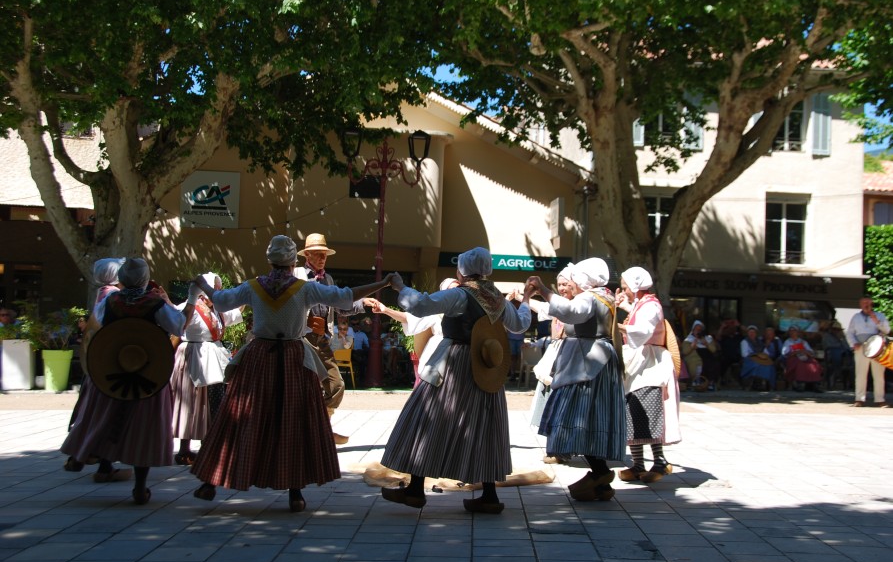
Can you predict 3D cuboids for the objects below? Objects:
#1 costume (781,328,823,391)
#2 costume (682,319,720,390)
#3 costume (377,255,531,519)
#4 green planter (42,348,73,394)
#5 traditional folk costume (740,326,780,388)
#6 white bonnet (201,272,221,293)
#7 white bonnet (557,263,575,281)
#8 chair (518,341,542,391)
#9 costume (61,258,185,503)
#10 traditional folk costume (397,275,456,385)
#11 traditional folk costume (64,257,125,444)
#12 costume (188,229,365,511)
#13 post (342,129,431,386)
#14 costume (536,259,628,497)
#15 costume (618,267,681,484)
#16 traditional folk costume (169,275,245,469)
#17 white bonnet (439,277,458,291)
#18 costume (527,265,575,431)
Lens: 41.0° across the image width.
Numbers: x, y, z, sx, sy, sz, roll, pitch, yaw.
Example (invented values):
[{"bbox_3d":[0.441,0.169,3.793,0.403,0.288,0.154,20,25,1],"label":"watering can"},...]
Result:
[{"bbox_3d":[6.425,1.421,21.600,0.730,1.170,0.750,1,-2,3],"label":"costume"},{"bbox_3d":[4.594,1.324,21.500,0.660,1.260,0.750,1,-2,9],"label":"costume"},{"bbox_3d":[0.067,0.609,7.300,0.750,1.640,0.820,0,-3,35],"label":"costume"},{"bbox_3d":[-6.388,1.486,19.600,0.480,0.700,0.480,1,-2,0],"label":"green planter"},{"bbox_3d":[5.893,1.436,22.400,0.720,1.220,0.780,2,-3,0],"label":"traditional folk costume"},{"bbox_3d":[-1.942,0.004,9.800,0.200,0.180,0.170,0,-3,28],"label":"white bonnet"},{"bbox_3d":[0.988,-0.065,9.750,0.180,0.180,0.210,-1,-3,37],"label":"white bonnet"},{"bbox_3d":[1.510,1.501,21.200,0.490,0.840,0.530,1,-3,12],"label":"chair"},{"bbox_3d":[-2.077,0.631,7.650,0.750,1.550,0.680,2,-2,-14],"label":"costume"},{"bbox_3d":[0.044,0.770,10.500,0.620,1.560,0.750,-1,-3,41],"label":"traditional folk costume"},{"bbox_3d":[-2.407,0.574,8.400,0.620,1.500,0.600,2,-3,-9],"label":"traditional folk costume"},{"bbox_3d":[-0.964,0.550,7.100,1.120,1.640,0.750,2,-3,-6],"label":"costume"},{"bbox_3d":[-1.081,-0.423,21.500,1.570,4.600,0.420,2,-3,0],"label":"post"},{"bbox_3d":[0.916,0.668,8.100,0.640,1.650,0.680,2,-3,6],"label":"costume"},{"bbox_3d":[1.548,0.721,9.100,0.520,1.620,0.580,2,-2,-9],"label":"costume"},{"bbox_3d":[-1.941,0.667,9.650,0.550,1.420,0.620,-1,-3,44],"label":"traditional folk costume"},{"bbox_3d":[0.036,0.054,10.700,0.230,0.190,0.200,0,-3,41],"label":"white bonnet"},{"bbox_3d":[0.954,0.618,9.900,0.580,1.500,0.600,4,-3,-41],"label":"costume"}]

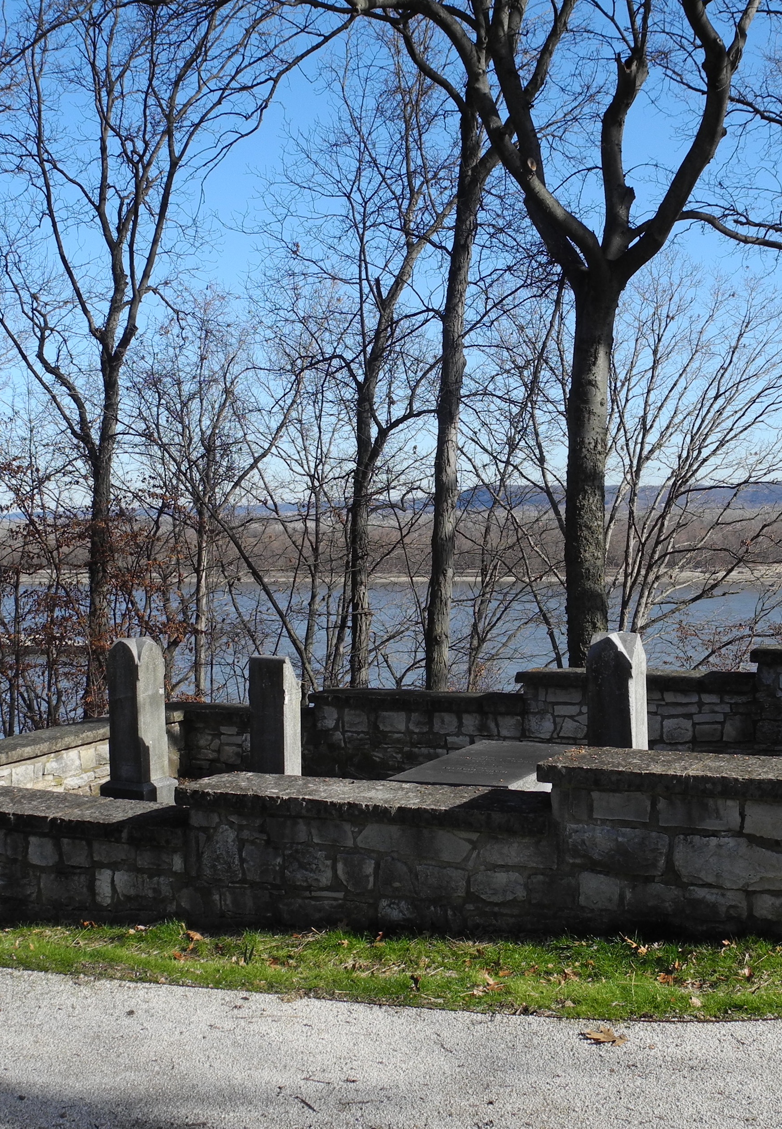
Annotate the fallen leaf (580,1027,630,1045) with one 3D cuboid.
[{"bbox_3d":[0.725,1.588,4.100,0.145,0.034,0.105,-1,2,6],"label":"fallen leaf"}]

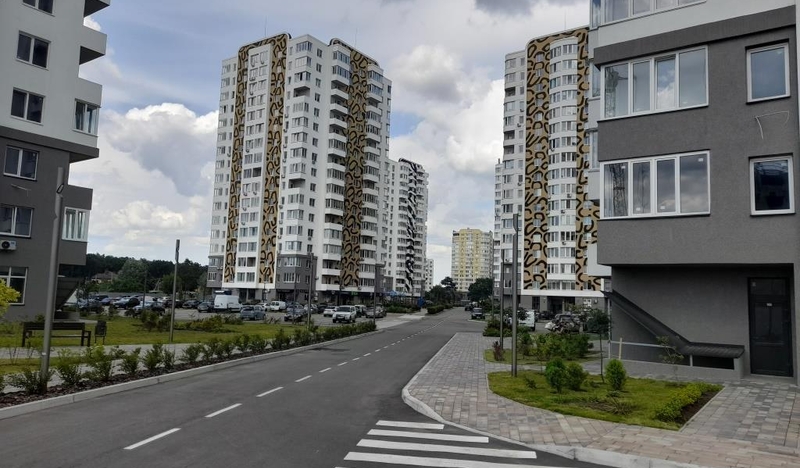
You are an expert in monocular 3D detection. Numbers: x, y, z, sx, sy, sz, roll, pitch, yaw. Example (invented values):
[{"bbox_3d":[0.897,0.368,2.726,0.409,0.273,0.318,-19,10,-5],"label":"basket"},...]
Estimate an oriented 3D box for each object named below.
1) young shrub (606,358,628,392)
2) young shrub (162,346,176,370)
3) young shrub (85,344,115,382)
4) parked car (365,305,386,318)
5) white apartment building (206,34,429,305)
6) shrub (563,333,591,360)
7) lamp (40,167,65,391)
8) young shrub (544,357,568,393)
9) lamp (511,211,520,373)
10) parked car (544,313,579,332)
[{"bbox_3d":[4.434,2.871,11.807,0.420,0.660,0.420,1,-5,7],"label":"young shrub"},{"bbox_3d":[-5.265,2.815,13.246,0.320,0.550,0.330,1,-5,7],"label":"young shrub"},{"bbox_3d":[-6.188,2.668,12.003,0.590,0.756,0.590,2,-6,0],"label":"young shrub"},{"bbox_3d":[-2.731,8.671,65.071,1.780,1.520,4.300,1,-5,7],"label":"parked car"},{"bbox_3d":[-21.614,-11.494,129.587,25.800,53.800,28.300,-2,-7,35],"label":"white apartment building"},{"bbox_3d":[6.720,4.283,22.000,1.013,1.013,1.013,1,-6,8],"label":"shrub"},{"bbox_3d":[-7.071,0.881,11.791,0.170,4.571,0.170,1,-6,8],"label":"lamp"},{"bbox_3d":[3.361,3.015,12.318,0.485,0.733,0.485,2,-6,0],"label":"young shrub"},{"bbox_3d":[2.809,1.427,13.911,0.150,3.950,0.150,1,-5,7],"label":"lamp"},{"bbox_3d":[13.105,7.214,46.576,1.760,1.500,4.300,-2,-7,35],"label":"parked car"}]

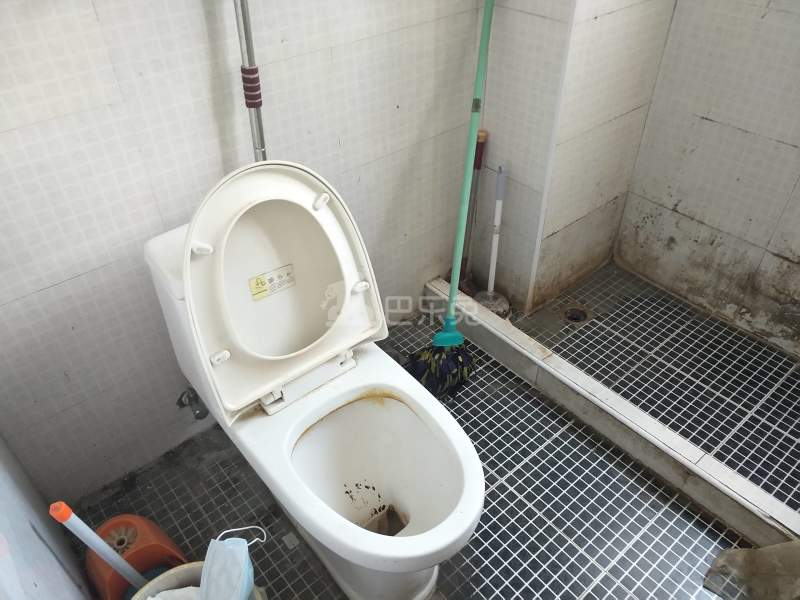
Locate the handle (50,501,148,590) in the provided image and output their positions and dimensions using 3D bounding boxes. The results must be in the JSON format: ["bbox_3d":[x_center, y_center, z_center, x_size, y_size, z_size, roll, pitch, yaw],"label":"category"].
[{"bbox_3d":[-0.523,0.465,1.048,0.024,0.279,0.024,-37,30,-20],"label":"handle"}]

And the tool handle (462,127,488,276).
[{"bbox_3d":[0.228,-0.281,1.819,0.028,0.506,0.028,-22,41,-33],"label":"tool handle"}]

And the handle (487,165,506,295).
[{"bbox_3d":[0.296,-0.201,1.770,0.022,0.436,0.022,-24,40,-32],"label":"handle"}]

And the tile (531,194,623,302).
[{"bbox_3d":[0.600,-0.159,1.919,0.443,0.288,0.012,-28,45,-29],"label":"tile"}]

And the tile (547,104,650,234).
[{"bbox_3d":[0.587,-0.387,1.733,0.441,0.296,0.012,-28,45,-29],"label":"tile"}]

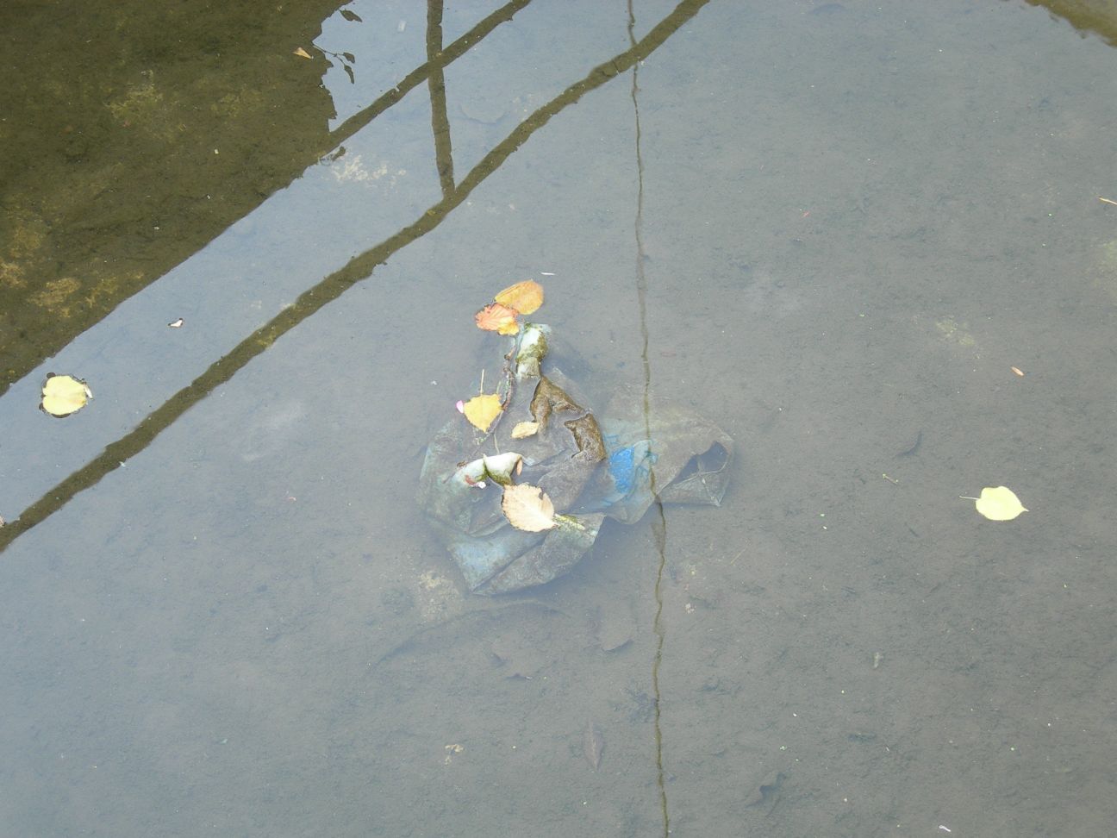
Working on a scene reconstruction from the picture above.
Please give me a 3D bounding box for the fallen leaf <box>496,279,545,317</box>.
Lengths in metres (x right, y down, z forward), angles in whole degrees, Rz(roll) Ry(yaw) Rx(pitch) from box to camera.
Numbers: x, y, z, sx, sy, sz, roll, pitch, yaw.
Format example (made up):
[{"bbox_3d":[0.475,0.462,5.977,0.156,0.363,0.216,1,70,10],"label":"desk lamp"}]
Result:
[{"bbox_3d":[-0.047,-0.167,3.150,0.058,0.006,0.064,29,55,25],"label":"fallen leaf"}]

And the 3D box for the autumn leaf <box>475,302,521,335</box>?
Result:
[{"bbox_3d":[-0.079,-0.135,3.121,0.068,0.010,0.052,21,52,20],"label":"autumn leaf"}]

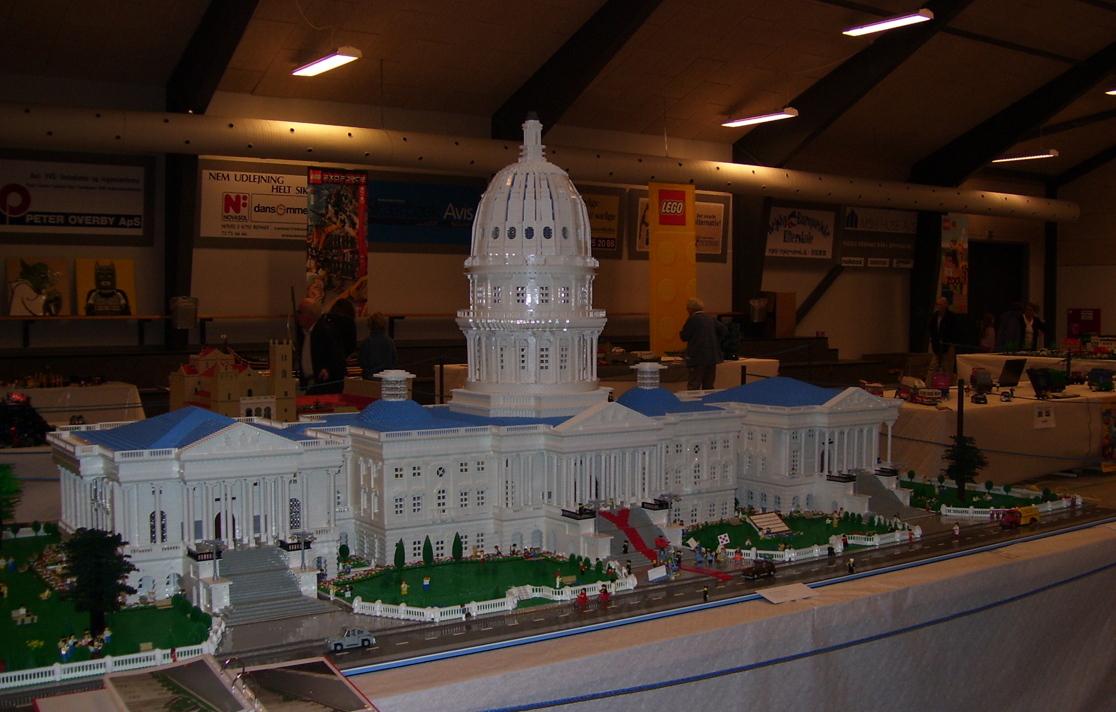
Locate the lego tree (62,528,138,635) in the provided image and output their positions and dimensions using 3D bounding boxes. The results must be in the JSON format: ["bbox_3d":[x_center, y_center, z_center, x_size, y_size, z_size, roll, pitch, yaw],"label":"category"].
[{"bbox_3d":[-1.160,0.572,2.942,0.182,0.277,0.182,-2,3,-33],"label":"lego tree"}]

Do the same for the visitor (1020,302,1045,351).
[{"bbox_3d":[8.999,-0.194,22.019,0.520,1.680,0.360,1,2,18],"label":"visitor"}]

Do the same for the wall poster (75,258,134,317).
[{"bbox_3d":[-5.979,-0.907,15.350,0.750,0.750,0.030,-2,-5,-35],"label":"wall poster"}]

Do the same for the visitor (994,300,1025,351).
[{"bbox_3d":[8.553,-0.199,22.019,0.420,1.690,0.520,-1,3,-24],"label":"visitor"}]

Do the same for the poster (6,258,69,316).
[{"bbox_3d":[-6.682,-0.886,14.900,0.750,0.750,0.030,-2,-5,-35],"label":"poster"}]

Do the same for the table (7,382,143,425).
[{"bbox_3d":[-5.353,0.675,12.094,1.800,0.730,0.800,-2,3,-35],"label":"table"}]

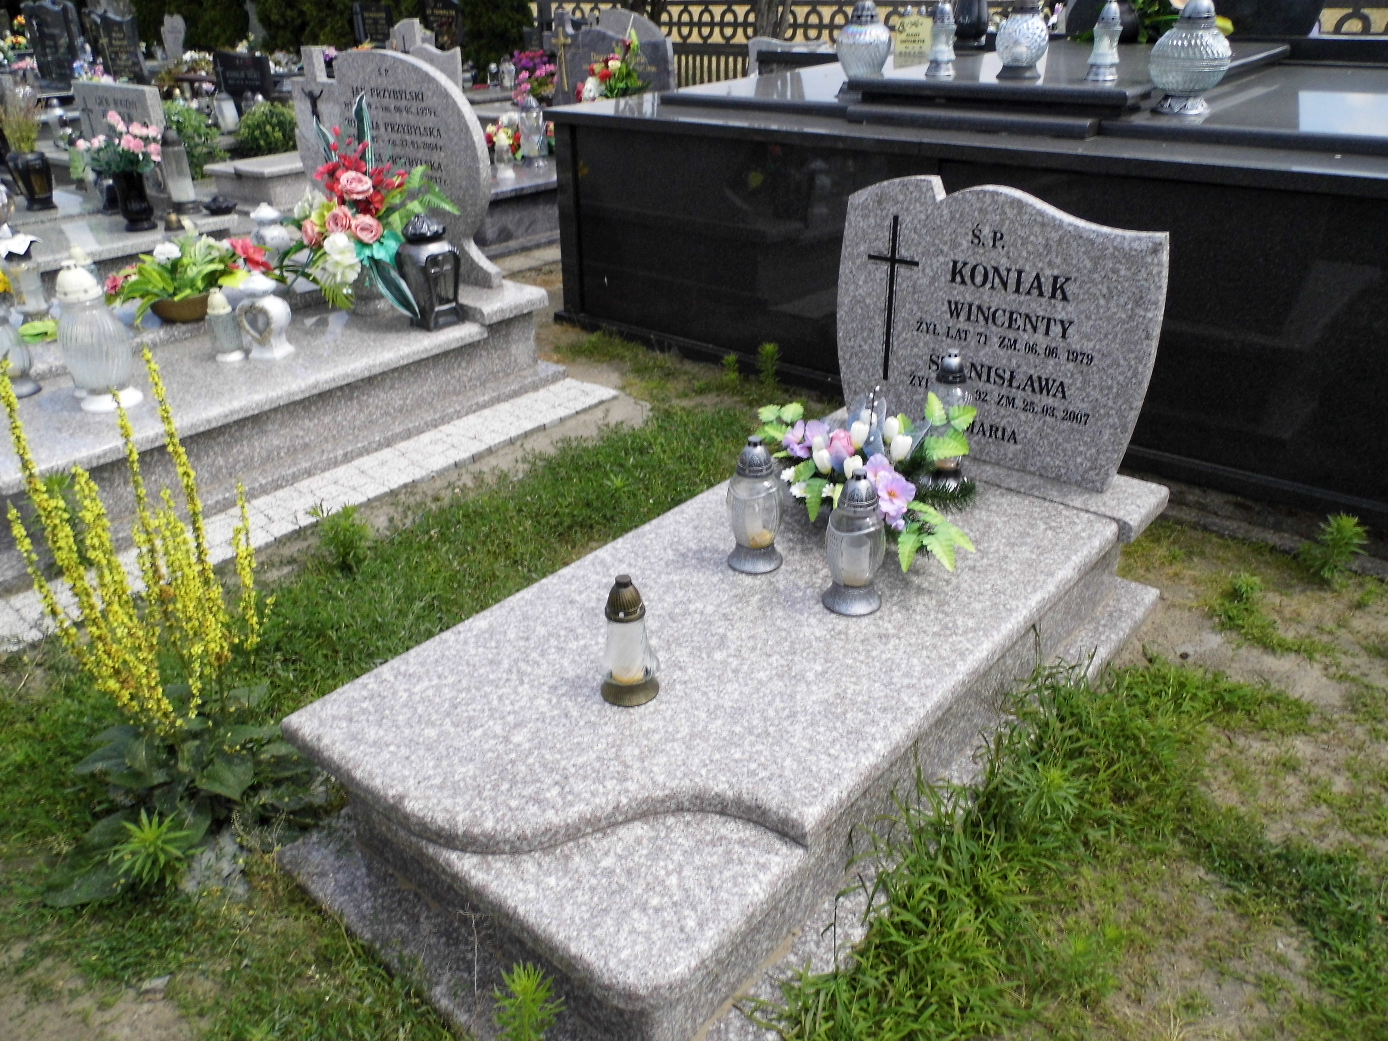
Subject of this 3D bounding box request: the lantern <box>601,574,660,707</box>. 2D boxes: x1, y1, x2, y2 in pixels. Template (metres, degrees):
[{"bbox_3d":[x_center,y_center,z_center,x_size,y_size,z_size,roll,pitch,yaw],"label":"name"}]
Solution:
[{"bbox_3d":[-0.120,0.210,1.836,0.108,0.246,0.108,0,28,0],"label":"lantern"}]

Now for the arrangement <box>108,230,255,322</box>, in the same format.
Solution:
[{"bbox_3d":[-1.951,-0.913,3.769,0.500,0.250,0.360,-13,29,-22],"label":"arrangement"}]

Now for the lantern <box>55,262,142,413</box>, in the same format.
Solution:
[{"bbox_3d":[-2.063,-0.636,3.437,0.216,0.480,0.216,22,35,35],"label":"lantern"}]

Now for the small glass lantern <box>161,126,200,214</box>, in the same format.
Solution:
[{"bbox_3d":[-2.719,-1.849,5.274,0.130,0.410,0.130,19,33,34],"label":"small glass lantern"}]

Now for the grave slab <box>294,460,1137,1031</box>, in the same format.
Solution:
[{"bbox_3d":[0.244,0.299,2.330,1.002,0.378,2.134,22,35,35],"label":"grave slab"}]

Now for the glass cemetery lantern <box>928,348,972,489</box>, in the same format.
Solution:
[{"bbox_3d":[0.634,-0.250,2.433,0.125,0.340,0.125,19,33,35],"label":"glass cemetery lantern"}]

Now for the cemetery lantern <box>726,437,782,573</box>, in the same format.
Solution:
[{"bbox_3d":[0.140,-0.043,2.247,0.127,0.304,0.127,0,28,0],"label":"cemetery lantern"}]

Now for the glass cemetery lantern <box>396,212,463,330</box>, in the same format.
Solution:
[{"bbox_3d":[-0.970,-0.917,3.687,0.170,0.395,0.170,19,33,34],"label":"glass cemetery lantern"}]

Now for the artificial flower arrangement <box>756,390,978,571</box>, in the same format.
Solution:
[{"bbox_3d":[0.393,-0.114,2.320,0.460,0.220,0.350,19,33,35],"label":"artificial flower arrangement"}]

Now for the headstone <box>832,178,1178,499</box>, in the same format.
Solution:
[{"bbox_3d":[0.771,-0.514,2.668,0.885,0.735,0.051,20,33,36],"label":"headstone"}]

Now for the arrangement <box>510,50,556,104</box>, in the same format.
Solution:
[{"bbox_3d":[-1.376,-3.777,8.520,0.380,0.400,0.360,-4,27,-6],"label":"arrangement"}]

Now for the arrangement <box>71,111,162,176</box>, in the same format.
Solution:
[{"bbox_3d":[-3.182,-2.082,5.523,0.440,0.336,0.396,22,35,35],"label":"arrangement"}]

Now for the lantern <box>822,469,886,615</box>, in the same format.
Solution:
[{"bbox_3d":[0.343,0.039,2.094,0.128,0.302,0.128,0,28,0],"label":"lantern"}]

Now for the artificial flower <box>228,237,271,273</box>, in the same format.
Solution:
[{"bbox_3d":[-1.698,-1.001,3.800,0.150,0.120,0.100,-11,28,-19],"label":"artificial flower"}]

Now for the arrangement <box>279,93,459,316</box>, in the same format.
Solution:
[{"bbox_3d":[-1.211,-1.157,3.776,0.560,0.740,0.400,4,27,10],"label":"arrangement"}]

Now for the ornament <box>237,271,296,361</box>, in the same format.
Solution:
[{"bbox_3d":[-1.485,-0.713,3.463,0.155,0.275,0.120,7,28,16],"label":"ornament"}]

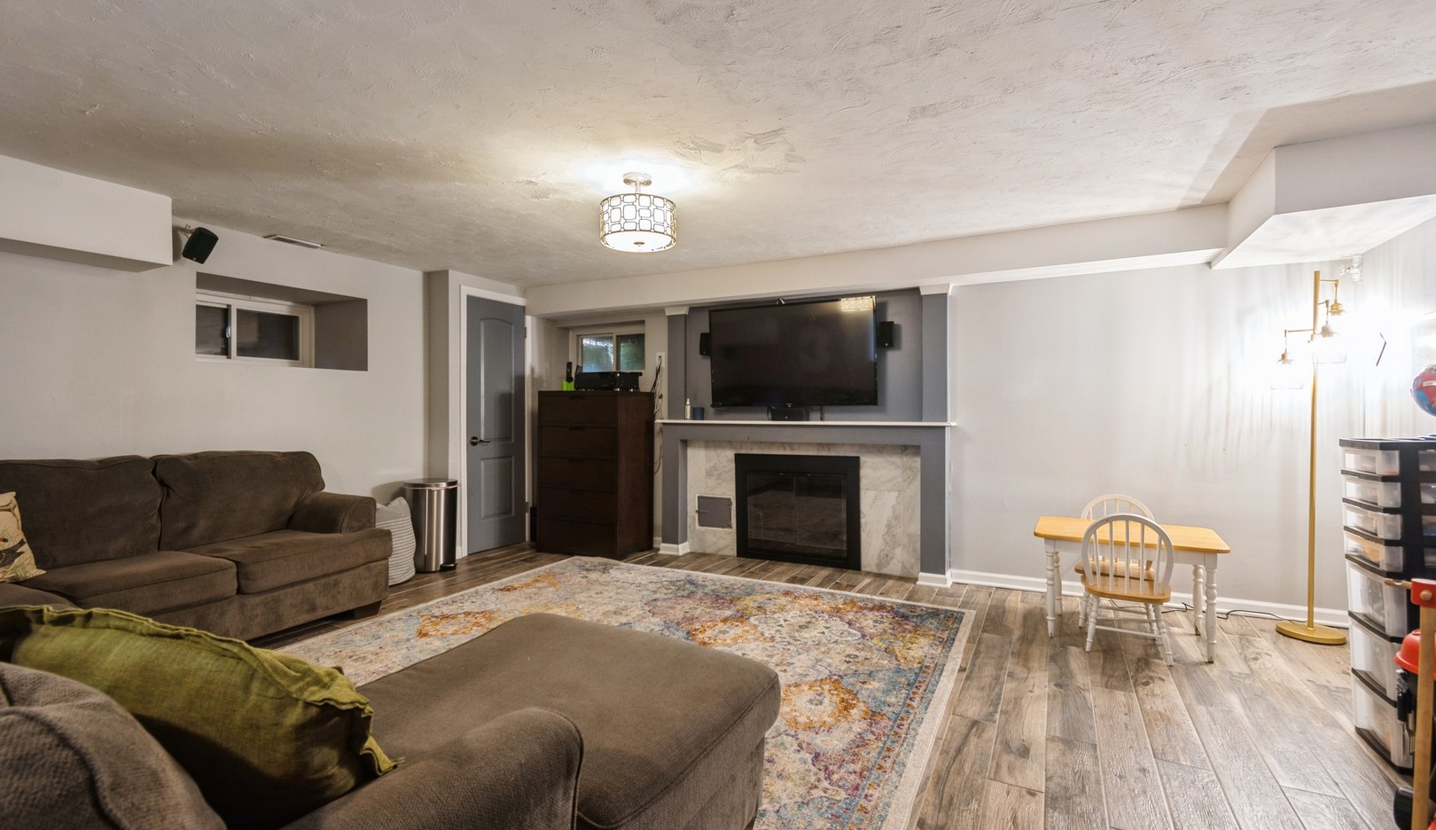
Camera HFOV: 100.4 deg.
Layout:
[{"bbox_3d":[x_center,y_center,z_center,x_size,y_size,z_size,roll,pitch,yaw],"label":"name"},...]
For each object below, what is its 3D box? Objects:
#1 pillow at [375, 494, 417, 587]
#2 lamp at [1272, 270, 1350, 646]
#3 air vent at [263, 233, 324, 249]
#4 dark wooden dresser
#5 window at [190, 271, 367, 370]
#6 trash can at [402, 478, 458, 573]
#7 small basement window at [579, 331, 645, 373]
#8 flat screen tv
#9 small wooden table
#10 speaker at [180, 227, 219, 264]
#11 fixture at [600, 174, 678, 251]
[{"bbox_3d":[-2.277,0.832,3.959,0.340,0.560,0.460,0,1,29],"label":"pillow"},{"bbox_3d":[2.983,0.198,3.018,0.360,1.840,0.340,0,1,29],"label":"lamp"},{"bbox_3d":[-2.622,-1.071,3.737,0.145,0.020,0.310,0,1,29],"label":"air vent"},{"bbox_3d":[-0.995,0.463,4.893,0.790,1.278,0.490,0,1,25],"label":"dark wooden dresser"},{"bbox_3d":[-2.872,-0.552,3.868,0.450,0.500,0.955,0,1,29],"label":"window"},{"bbox_3d":[-2.074,0.793,4.351,0.350,0.630,0.370,0,1,29],"label":"trash can"},{"bbox_3d":[-0.962,-0.584,5.453,0.870,0.430,0.090,0,1,28],"label":"small basement window"},{"bbox_3d":[0.508,-0.422,4.234,1.235,0.713,0.060,0,5,28],"label":"flat screen tv"},{"bbox_3d":[2.066,0.854,3.026,0.790,0.530,0.570,0,1,32],"label":"small wooden table"},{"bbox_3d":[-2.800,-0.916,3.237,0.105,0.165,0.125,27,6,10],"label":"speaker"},{"bbox_3d":[-0.358,-0.920,2.699,0.340,0.295,0.340,0,1,0],"label":"fixture"}]

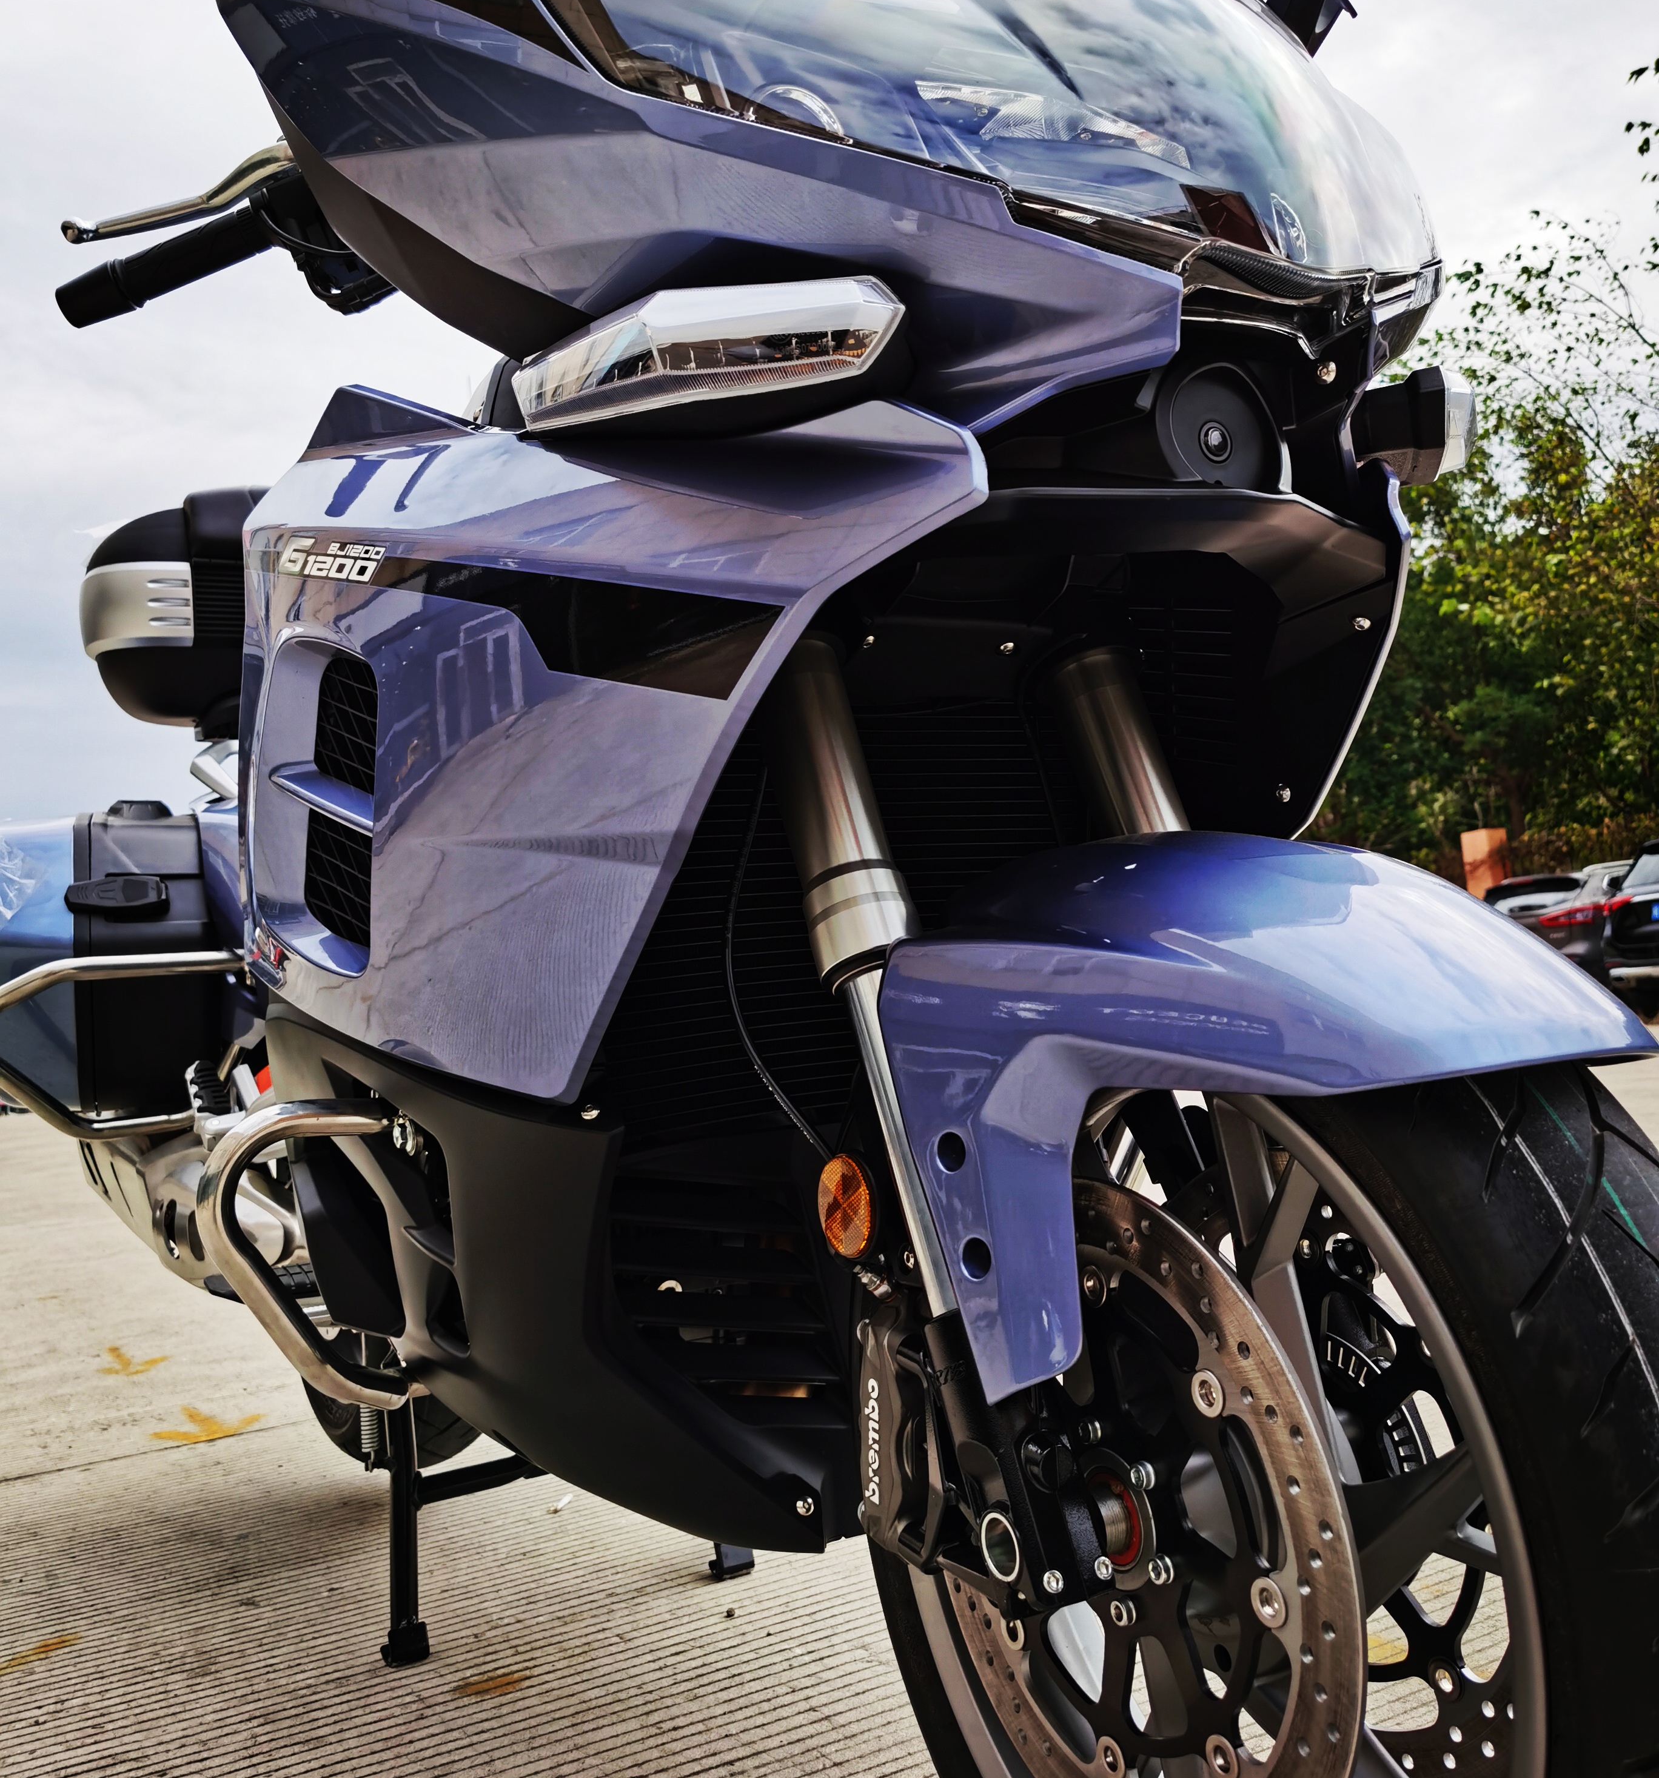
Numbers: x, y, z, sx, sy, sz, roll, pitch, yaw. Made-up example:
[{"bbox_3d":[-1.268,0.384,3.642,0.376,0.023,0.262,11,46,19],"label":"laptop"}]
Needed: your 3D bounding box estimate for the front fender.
[{"bbox_3d":[0.185,0.100,0.824,0.246,0.275,0.473,-3,-5,-30],"label":"front fender"}]

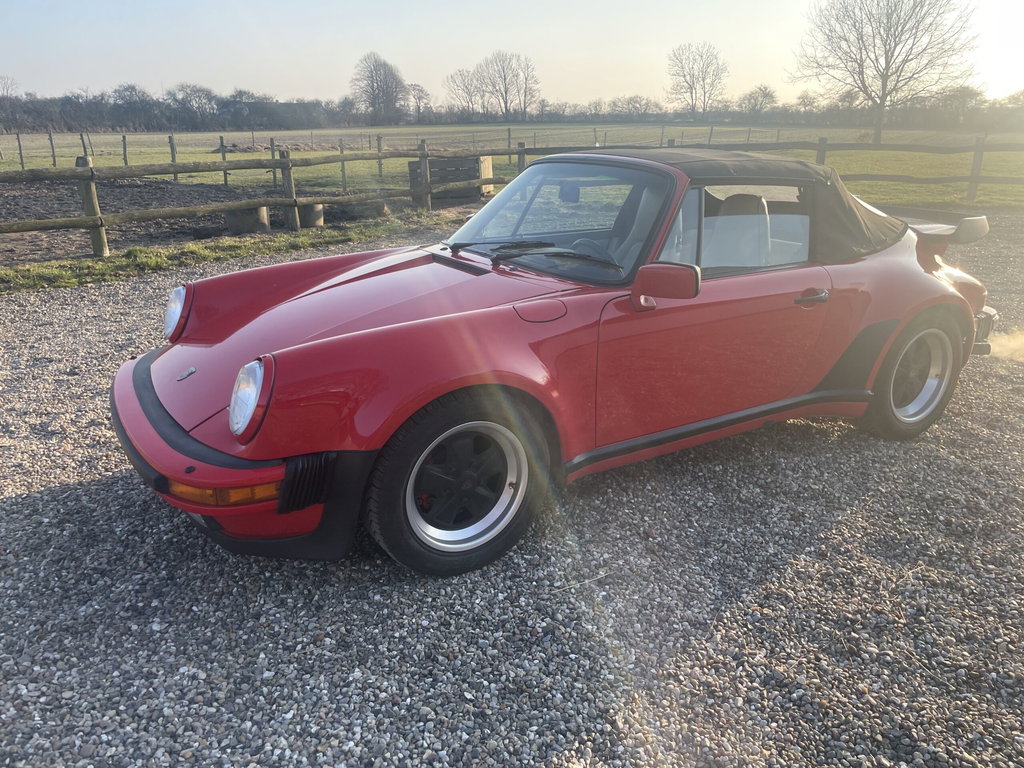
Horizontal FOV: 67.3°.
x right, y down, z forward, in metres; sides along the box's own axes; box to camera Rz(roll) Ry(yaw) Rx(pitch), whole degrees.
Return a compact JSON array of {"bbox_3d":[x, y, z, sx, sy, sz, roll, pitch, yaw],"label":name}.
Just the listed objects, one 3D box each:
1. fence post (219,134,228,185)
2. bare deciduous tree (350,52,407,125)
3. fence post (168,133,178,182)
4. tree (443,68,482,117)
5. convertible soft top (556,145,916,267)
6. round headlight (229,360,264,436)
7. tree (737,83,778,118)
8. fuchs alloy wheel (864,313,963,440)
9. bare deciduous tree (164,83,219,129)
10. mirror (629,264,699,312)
[{"bbox_3d":[-6.874,-5.329,18.363,0.085,1.120,0.085,-7,20,-19],"label":"fence post"},{"bbox_3d":[-26.407,-58.404,152.134,11.077,13.214,11.077,-3,19,-9],"label":"bare deciduous tree"},{"bbox_3d":[-7.619,-5.064,17.326,0.115,0.995,0.115,-8,21,-22],"label":"fence post"},{"bbox_3d":[-12.967,-77.403,205.631,9.800,14.000,9.600,-1,19,-3],"label":"tree"},{"bbox_3d":[0.957,-0.909,3.720,1.500,0.470,1.320,-12,22,-29],"label":"convertible soft top"},{"bbox_3d":[-0.730,0.035,2.191,0.090,0.210,0.200,10,10,-35],"label":"round headlight"},{"bbox_3d":[49.595,-56.460,154.739,8.048,7.090,8.048,6,20,16],"label":"tree"},{"bbox_3d":[1.802,-0.066,3.591,0.630,0.630,0.240,-12,22,-29],"label":"fuchs alloy wheel"},{"bbox_3d":[-46.736,-40.320,112.153,7.800,6.800,7.600,-8,20,-20],"label":"bare deciduous tree"},{"bbox_3d":[0.498,-0.313,2.508,0.140,0.165,0.205,-12,22,-29],"label":"mirror"}]

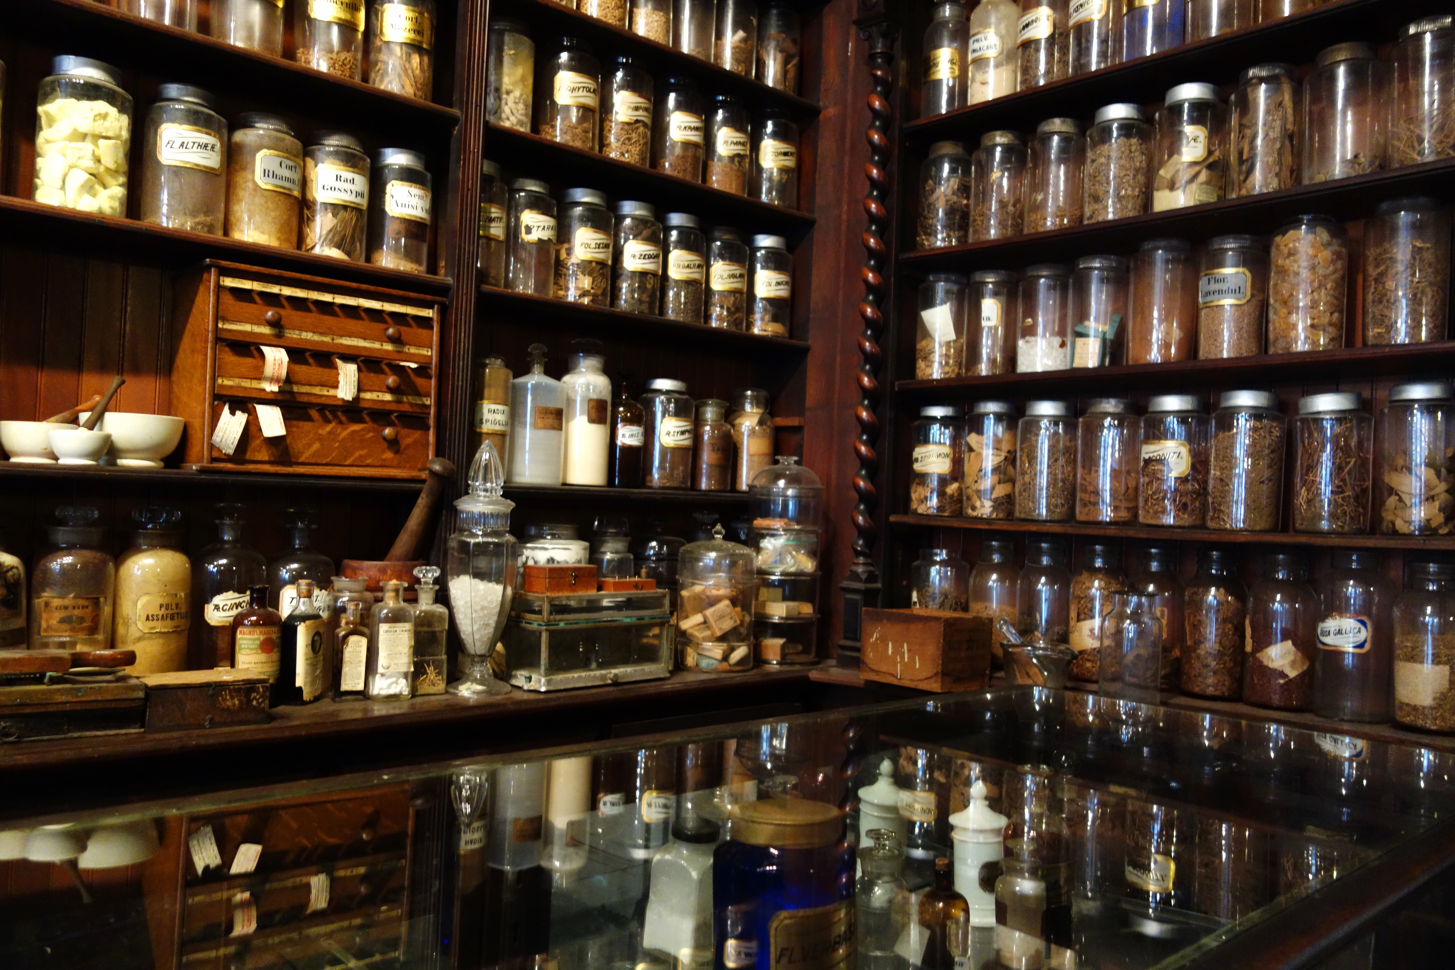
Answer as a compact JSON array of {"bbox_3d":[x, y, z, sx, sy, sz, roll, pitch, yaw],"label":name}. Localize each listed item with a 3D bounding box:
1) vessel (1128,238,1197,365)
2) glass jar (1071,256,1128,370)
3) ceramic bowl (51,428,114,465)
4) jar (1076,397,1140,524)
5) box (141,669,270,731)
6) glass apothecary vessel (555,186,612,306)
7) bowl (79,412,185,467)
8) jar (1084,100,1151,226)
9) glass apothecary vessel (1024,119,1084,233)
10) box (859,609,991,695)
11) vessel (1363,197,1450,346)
[{"bbox_3d":[0.868,-0.355,2.258,0.120,0.252,0.120,3,-1,-42],"label":"vessel"},{"bbox_3d":[0.750,-0.333,2.288,0.104,0.249,0.104,3,-1,-41],"label":"glass jar"},{"bbox_3d":[-1.079,-0.060,1.887,0.091,0.058,0.091,3,-1,-41],"label":"ceramic bowl"},{"bbox_3d":[0.839,-0.048,2.494,0.124,0.275,0.124,2,-1,19],"label":"jar"},{"bbox_3d":[-0.821,0.333,1.760,0.177,0.065,0.121,3,-1,-38],"label":"box"},{"bbox_3d":[-0.309,-0.501,2.439,0.117,0.252,0.117,3,-1,-42],"label":"glass apothecary vessel"},{"bbox_3d":[-1.026,-0.074,1.948,0.161,0.085,0.161,3,-1,-41],"label":"bowl"},{"bbox_3d":[0.807,-0.653,2.345,0.122,0.245,0.122,3,-1,-42],"label":"jar"},{"bbox_3d":[0.759,-0.699,2.628,0.125,0.280,0.125,2,-1,16],"label":"glass apothecary vessel"},{"bbox_3d":[0.385,0.311,2.185,0.175,0.133,0.182,1,-1,42],"label":"box"},{"bbox_3d":[1.161,-0.351,1.936,0.124,0.256,0.124,3,-1,-42],"label":"vessel"}]

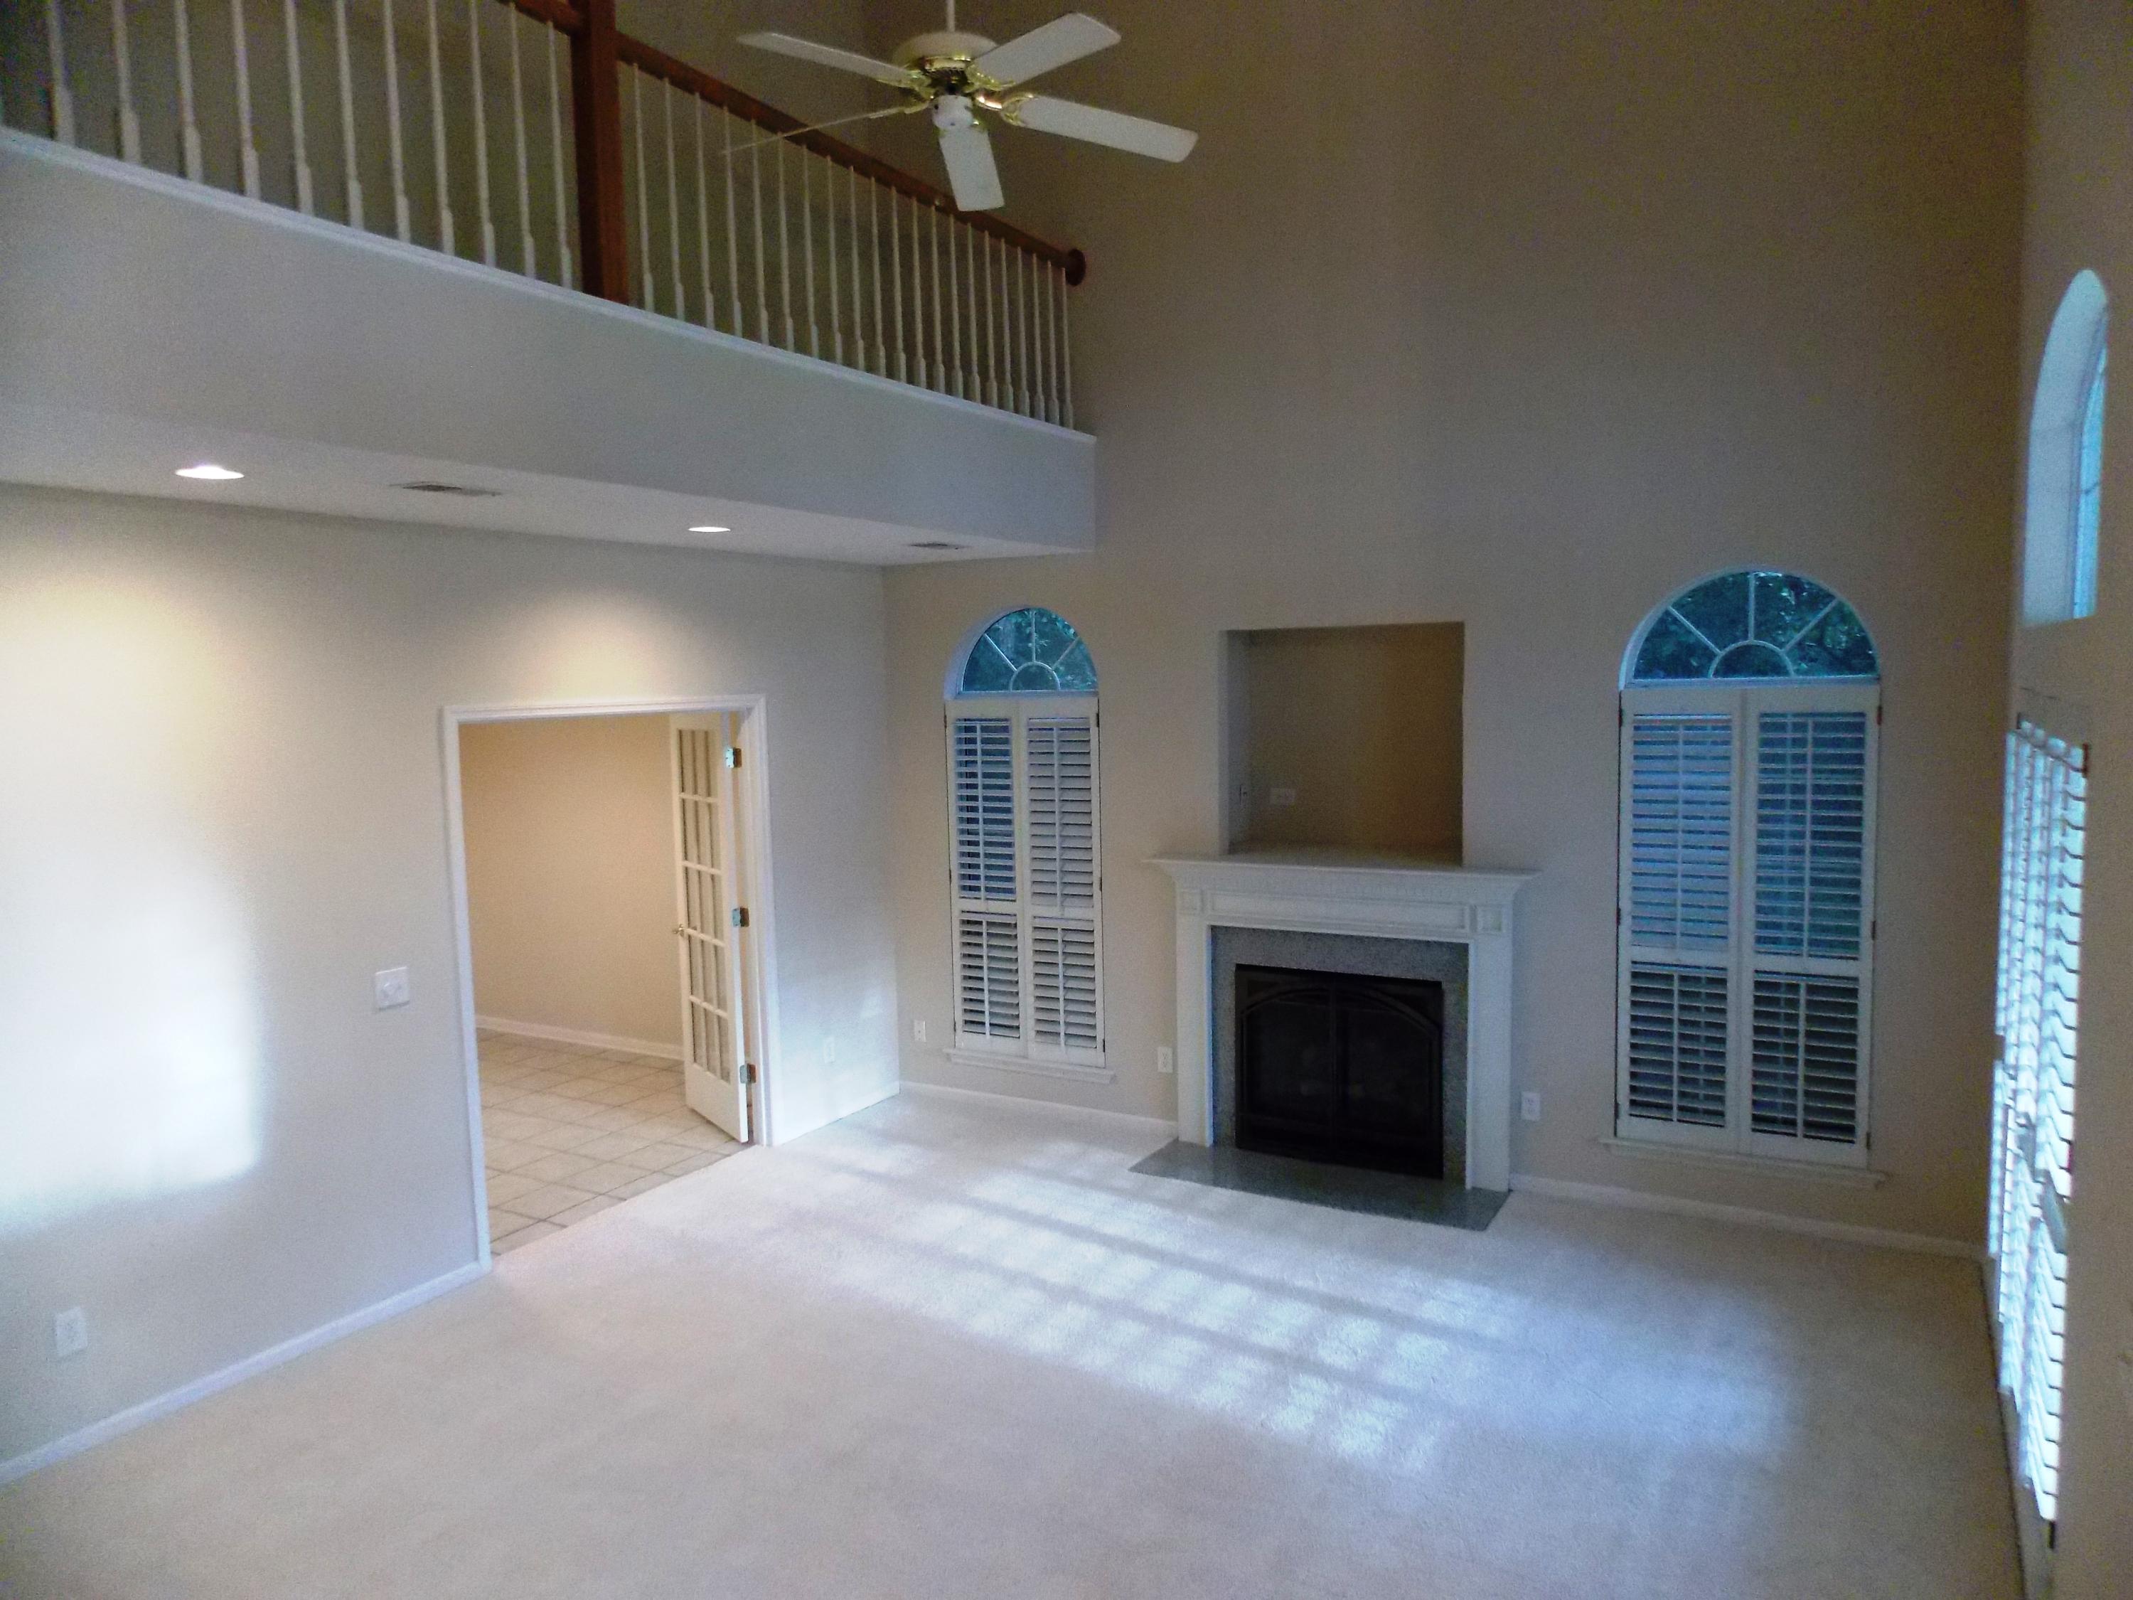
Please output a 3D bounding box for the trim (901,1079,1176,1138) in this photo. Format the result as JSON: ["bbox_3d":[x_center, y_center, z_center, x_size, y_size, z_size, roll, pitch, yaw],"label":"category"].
[{"bbox_3d":[-0.182,1.535,7.068,1.613,0.065,0.018,1,6,30],"label":"trim"}]

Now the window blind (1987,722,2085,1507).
[{"bbox_3d":[2.454,0.628,3.658,0.070,1.750,1.650,1,6,30],"label":"window blind"}]

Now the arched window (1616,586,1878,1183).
[{"bbox_3d":[2.592,0.244,5.426,0.881,2.225,0.150,1,6,30],"label":"arched window"}]

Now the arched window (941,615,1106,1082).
[{"bbox_3d":[-0.180,0.176,7.017,0.868,2.229,0.150,1,6,30],"label":"arched window"}]

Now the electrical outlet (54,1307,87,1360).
[{"bbox_3d":[-2.857,1.530,4.070,0.010,0.115,0.072,1,6,30],"label":"electrical outlet"}]

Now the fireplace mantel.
[{"bbox_3d":[1.153,0.937,6.127,1.690,1.346,0.210,1,6,30],"label":"fireplace mantel"}]

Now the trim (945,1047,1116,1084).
[{"bbox_3d":[-0.186,1.315,7.030,0.965,0.064,0.050,1,6,30],"label":"trim"}]

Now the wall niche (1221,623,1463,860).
[{"bbox_3d":[1.262,-0.257,6.276,1.080,1.007,0.360,1,6,30],"label":"wall niche"}]

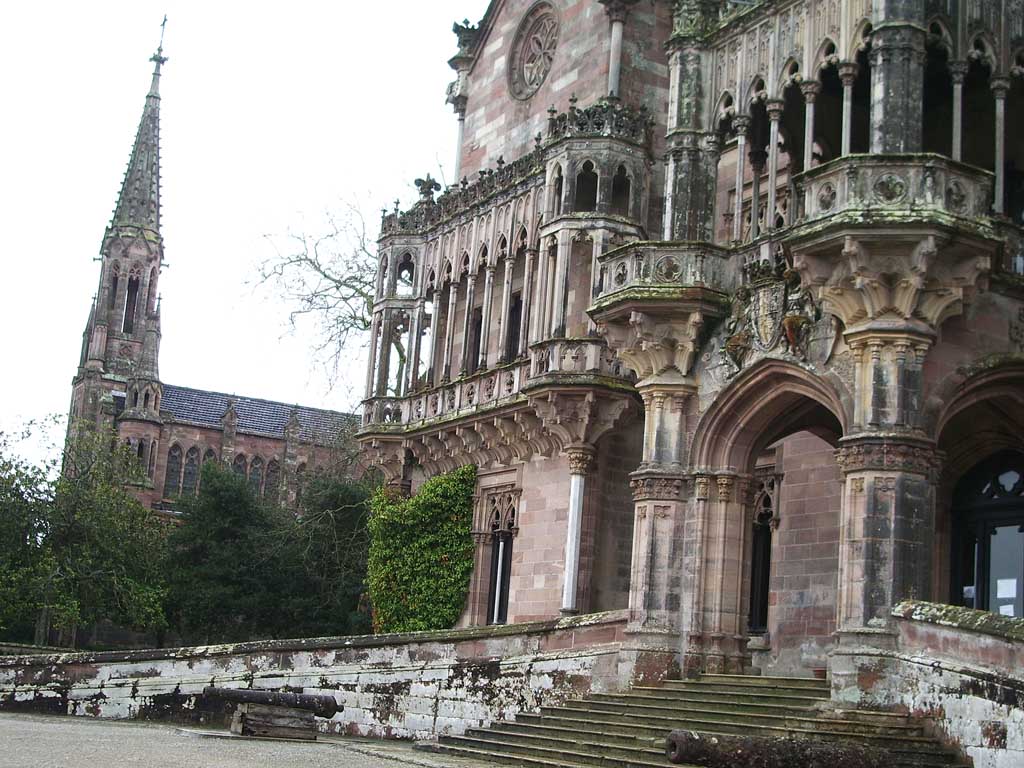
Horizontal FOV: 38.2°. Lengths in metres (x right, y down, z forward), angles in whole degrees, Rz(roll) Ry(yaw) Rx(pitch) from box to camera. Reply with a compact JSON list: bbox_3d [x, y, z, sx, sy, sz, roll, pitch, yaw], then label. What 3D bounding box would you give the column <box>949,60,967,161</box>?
[{"bbox_3d":[7.176,-4.043,23.774,0.250,2.520,0.250,12,-14,-29],"label":"column"}]

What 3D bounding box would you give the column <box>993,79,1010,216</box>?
[{"bbox_3d":[8.108,-4.014,24.544,0.309,2.505,0.309,11,-14,-28],"label":"column"}]

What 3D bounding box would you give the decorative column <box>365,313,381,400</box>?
[{"bbox_3d":[-4.006,-0.838,42.765,0.210,2.680,0.210,12,-14,-29],"label":"decorative column"}]

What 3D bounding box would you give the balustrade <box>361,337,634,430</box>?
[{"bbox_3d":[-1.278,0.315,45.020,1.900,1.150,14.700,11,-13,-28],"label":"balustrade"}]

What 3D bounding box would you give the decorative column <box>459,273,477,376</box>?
[{"bbox_3d":[-1.374,-1.860,46.172,0.320,3.200,0.320,4,-12,1],"label":"decorative column"}]

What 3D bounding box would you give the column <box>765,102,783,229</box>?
[{"bbox_3d":[4.559,-3.835,25.751,0.250,2.500,0.250,4,-12,1],"label":"column"}]

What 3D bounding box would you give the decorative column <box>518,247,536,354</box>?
[{"bbox_3d":[0.439,-2.389,42.967,0.320,3.200,0.320,4,-12,1],"label":"decorative column"}]

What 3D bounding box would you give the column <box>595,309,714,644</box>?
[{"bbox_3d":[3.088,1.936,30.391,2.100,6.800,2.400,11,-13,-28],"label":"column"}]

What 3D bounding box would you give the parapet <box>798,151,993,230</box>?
[{"bbox_3d":[5.889,-2.426,22.765,3.200,1.100,3.100,1,-13,15],"label":"parapet"}]

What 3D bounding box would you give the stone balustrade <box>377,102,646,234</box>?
[{"bbox_3d":[-0.224,-5.382,39.297,2.100,1.250,11.600,12,-14,-29],"label":"stone balustrade"}]

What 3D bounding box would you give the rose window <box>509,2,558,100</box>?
[{"bbox_3d":[0.636,-9.785,43.349,0.267,2.922,2.922,11,-14,-28],"label":"rose window"}]

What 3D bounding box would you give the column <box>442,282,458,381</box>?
[{"bbox_3d":[-1.645,-1.370,39.747,0.210,2.800,0.210,4,-12,1],"label":"column"}]

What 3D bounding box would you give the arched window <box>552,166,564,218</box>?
[{"bbox_3d":[1.187,-4.844,36.806,0.209,1.419,0.585,11,-14,-28],"label":"arched window"}]

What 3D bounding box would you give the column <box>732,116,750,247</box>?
[{"bbox_3d":[4.196,-3.739,27.143,0.317,2.505,0.317,4,-12,1],"label":"column"}]

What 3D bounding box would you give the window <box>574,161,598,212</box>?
[{"bbox_3d":[2.055,-5.340,40.106,0.620,1.480,0.250,1,-12,16],"label":"window"}]

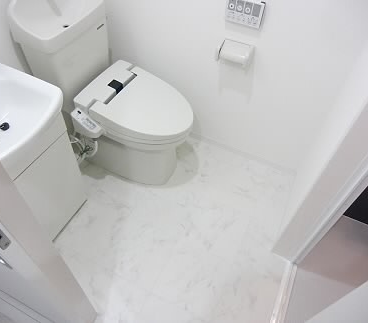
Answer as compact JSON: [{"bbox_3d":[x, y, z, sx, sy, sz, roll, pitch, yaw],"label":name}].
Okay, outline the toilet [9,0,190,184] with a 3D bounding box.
[{"bbox_3d":[-0.326,-0.293,1.476,0.785,0.870,0.455,21,51,14],"label":"toilet"}]

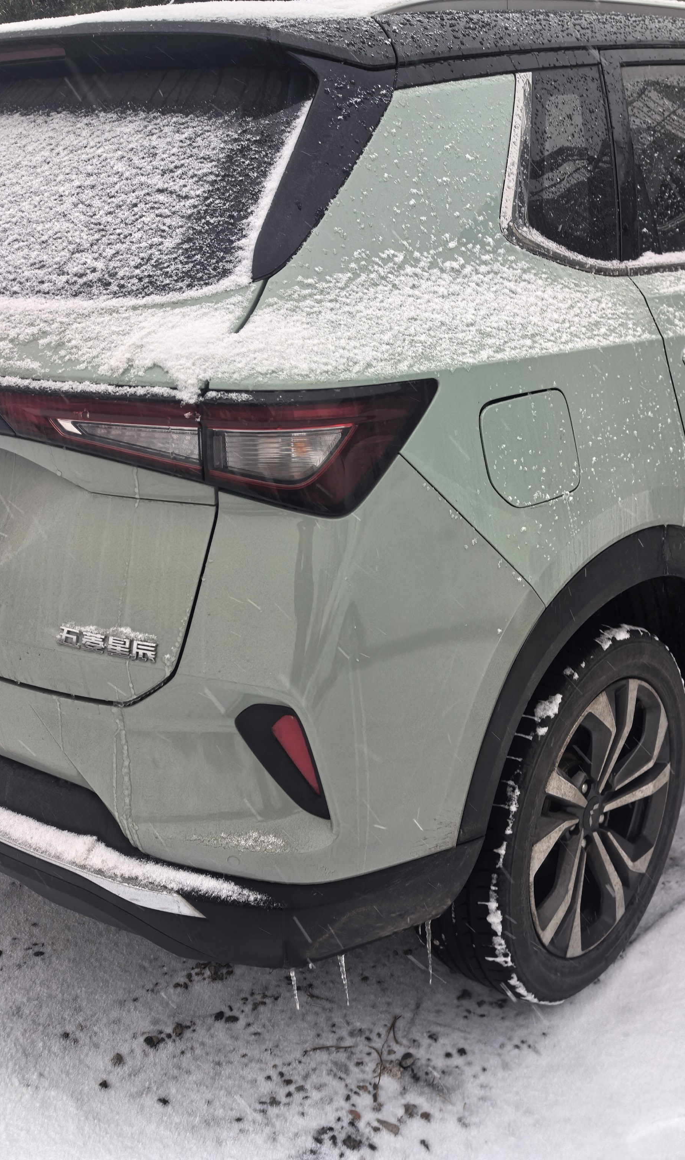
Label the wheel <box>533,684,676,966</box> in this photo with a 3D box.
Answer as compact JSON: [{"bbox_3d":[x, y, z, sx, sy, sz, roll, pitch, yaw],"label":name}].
[{"bbox_3d":[0.396,0.394,2.133,0.170,0.490,0.490,15,25,38],"label":"wheel"}]

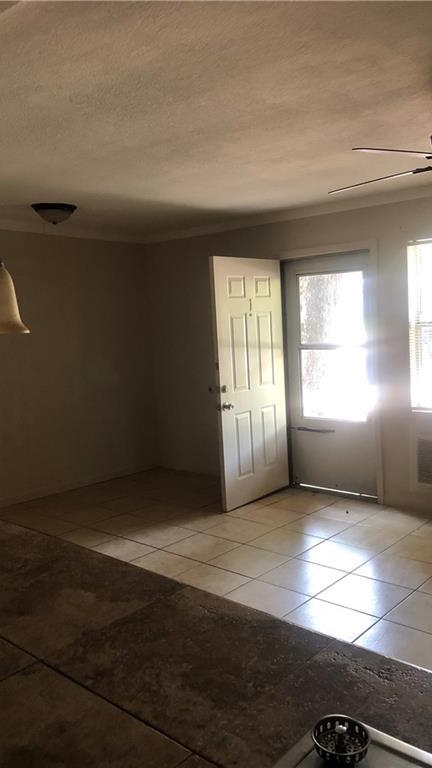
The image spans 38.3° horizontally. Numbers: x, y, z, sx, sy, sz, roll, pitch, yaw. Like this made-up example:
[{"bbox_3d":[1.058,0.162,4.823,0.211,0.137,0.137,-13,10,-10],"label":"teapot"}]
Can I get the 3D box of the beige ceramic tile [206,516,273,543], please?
[{"bbox_3d":[0.174,1.079,4.549,0.403,0.010,0.403,3,8,41],"label":"beige ceramic tile"}]

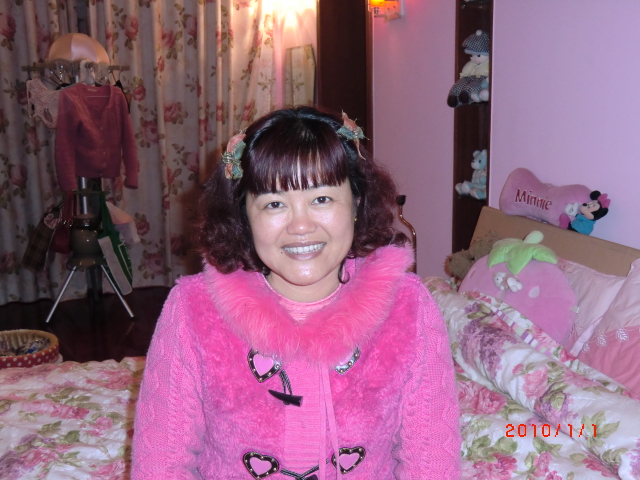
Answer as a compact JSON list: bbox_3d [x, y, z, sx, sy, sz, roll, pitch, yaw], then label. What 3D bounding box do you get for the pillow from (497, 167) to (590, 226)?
[{"bbox_3d":[0.705,-0.126,2.300,0.320,0.185,0.130,17,19,39],"label":"pillow"}]

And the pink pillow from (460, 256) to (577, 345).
[{"bbox_3d":[0.572,0.173,2.120,0.330,0.350,0.170,7,-8,40],"label":"pink pillow"}]

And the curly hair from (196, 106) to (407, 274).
[{"bbox_3d":[-0.027,-0.070,1.070,0.295,0.245,0.235,-3,6,-2],"label":"curly hair"}]

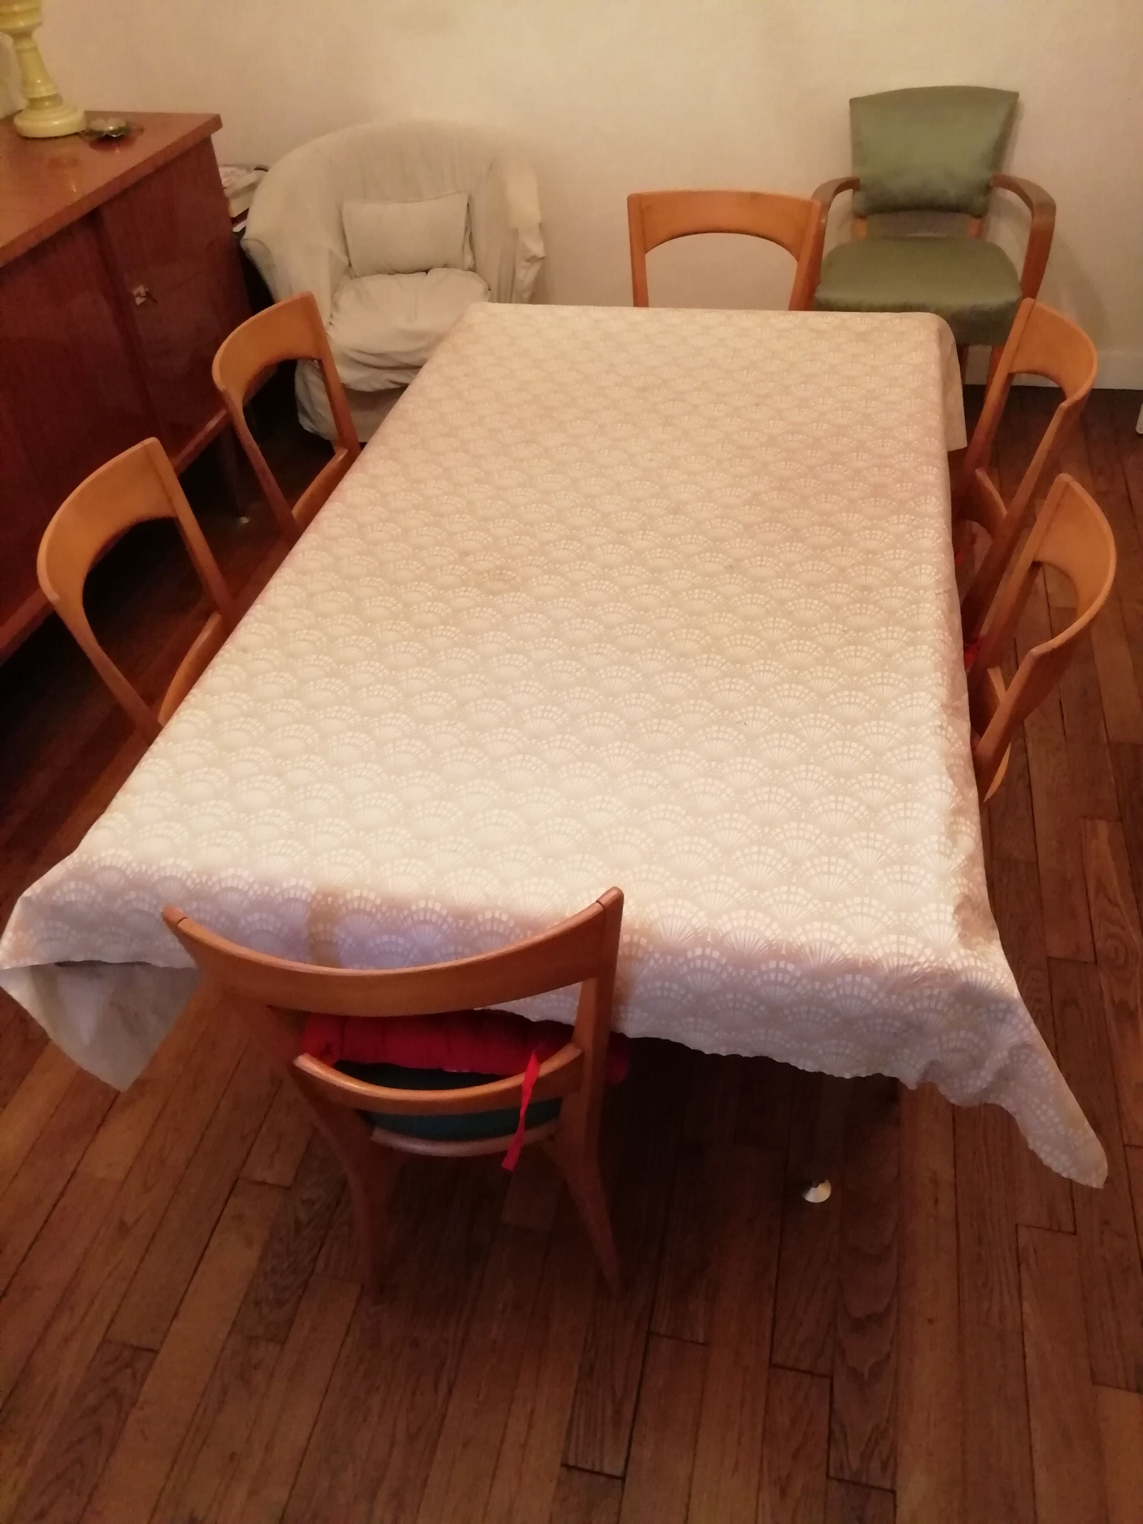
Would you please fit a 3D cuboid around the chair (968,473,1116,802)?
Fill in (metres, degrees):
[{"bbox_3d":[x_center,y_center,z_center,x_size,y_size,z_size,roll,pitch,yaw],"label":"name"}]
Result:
[{"bbox_3d":[0.445,0.020,1.715,0.500,0.820,0.435,13,45,18],"label":"chair"}]

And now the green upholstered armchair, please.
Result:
[{"bbox_3d":[0.947,-1.312,3.129,0.580,0.840,0.550,6,43,11],"label":"green upholstered armchair"}]

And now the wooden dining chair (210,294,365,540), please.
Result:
[{"bbox_3d":[-0.349,-0.437,2.289,0.500,0.820,0.435,6,43,11],"label":"wooden dining chair"}]

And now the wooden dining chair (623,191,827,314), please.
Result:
[{"bbox_3d":[0.304,-0.797,2.631,0.435,0.820,0.500,9,44,14],"label":"wooden dining chair"}]

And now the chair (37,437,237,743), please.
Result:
[{"bbox_3d":[-0.454,-0.053,1.874,0.500,0.820,0.435,-1,42,4],"label":"chair"}]

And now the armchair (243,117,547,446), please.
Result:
[{"bbox_3d":[-0.470,-1.407,3.400,0.850,0.780,0.690,-2,42,3],"label":"armchair"}]

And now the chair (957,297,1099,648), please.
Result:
[{"bbox_3d":[0.608,-0.364,2.126,0.500,0.820,0.435,4,43,9],"label":"chair"}]

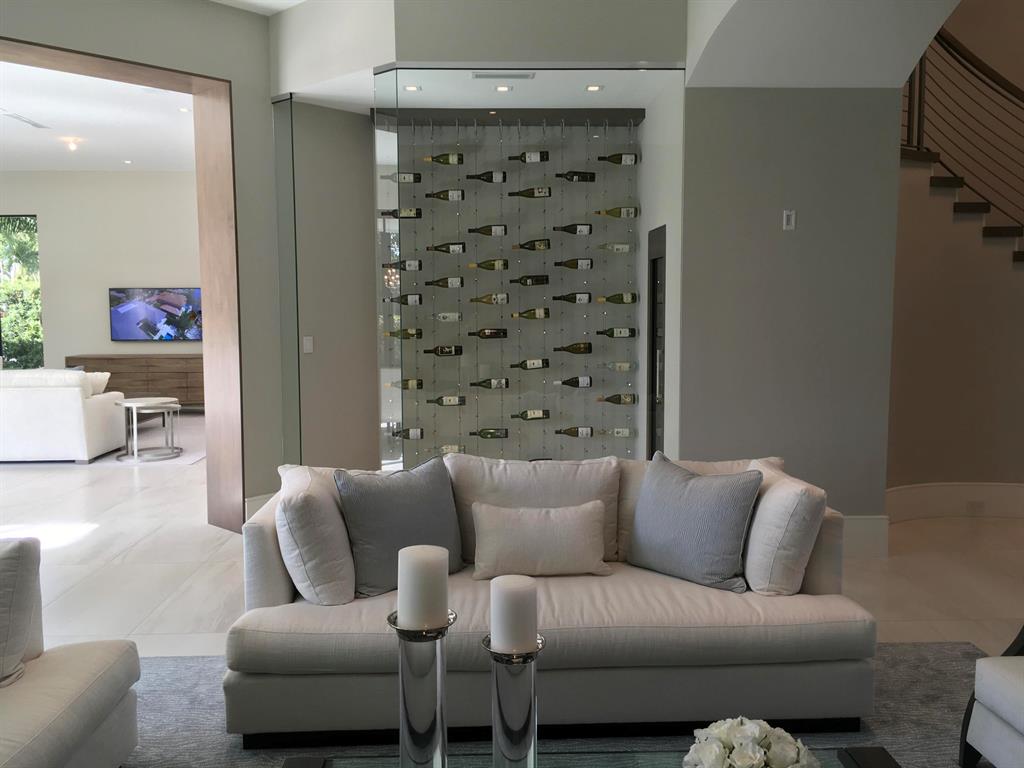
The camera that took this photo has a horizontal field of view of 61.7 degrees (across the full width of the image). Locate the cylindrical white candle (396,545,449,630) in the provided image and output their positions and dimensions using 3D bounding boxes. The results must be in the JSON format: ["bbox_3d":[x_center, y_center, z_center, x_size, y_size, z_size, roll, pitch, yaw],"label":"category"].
[{"bbox_3d":[-0.182,0.421,1.768,0.102,0.154,0.102,0,5,0],"label":"cylindrical white candle"}]

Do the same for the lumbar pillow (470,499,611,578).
[{"bbox_3d":[0.119,0.661,3.697,0.580,0.330,0.150,0,-12,-3],"label":"lumbar pillow"}]

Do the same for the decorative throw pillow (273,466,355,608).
[{"bbox_3d":[-0.785,0.609,3.646,0.200,0.480,0.540,-14,6,0],"label":"decorative throw pillow"}]

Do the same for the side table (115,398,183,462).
[{"bbox_3d":[-3.958,0.479,9.403,0.680,0.595,0.640,0,5,0],"label":"side table"}]

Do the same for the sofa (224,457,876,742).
[{"bbox_3d":[0.135,0.831,3.654,2.380,0.910,1.080,0,5,-3],"label":"sofa"}]

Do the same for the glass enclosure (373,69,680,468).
[{"bbox_3d":[0.078,-0.441,5.935,1.900,3.040,1.150,0,5,-1],"label":"glass enclosure"}]

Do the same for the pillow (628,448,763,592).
[{"bbox_3d":[0.808,0.585,3.726,0.540,0.510,0.170,5,-15,43],"label":"pillow"}]

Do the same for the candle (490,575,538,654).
[{"bbox_3d":[0.004,0.503,1.861,0.102,0.150,0.102,0,5,0],"label":"candle"}]

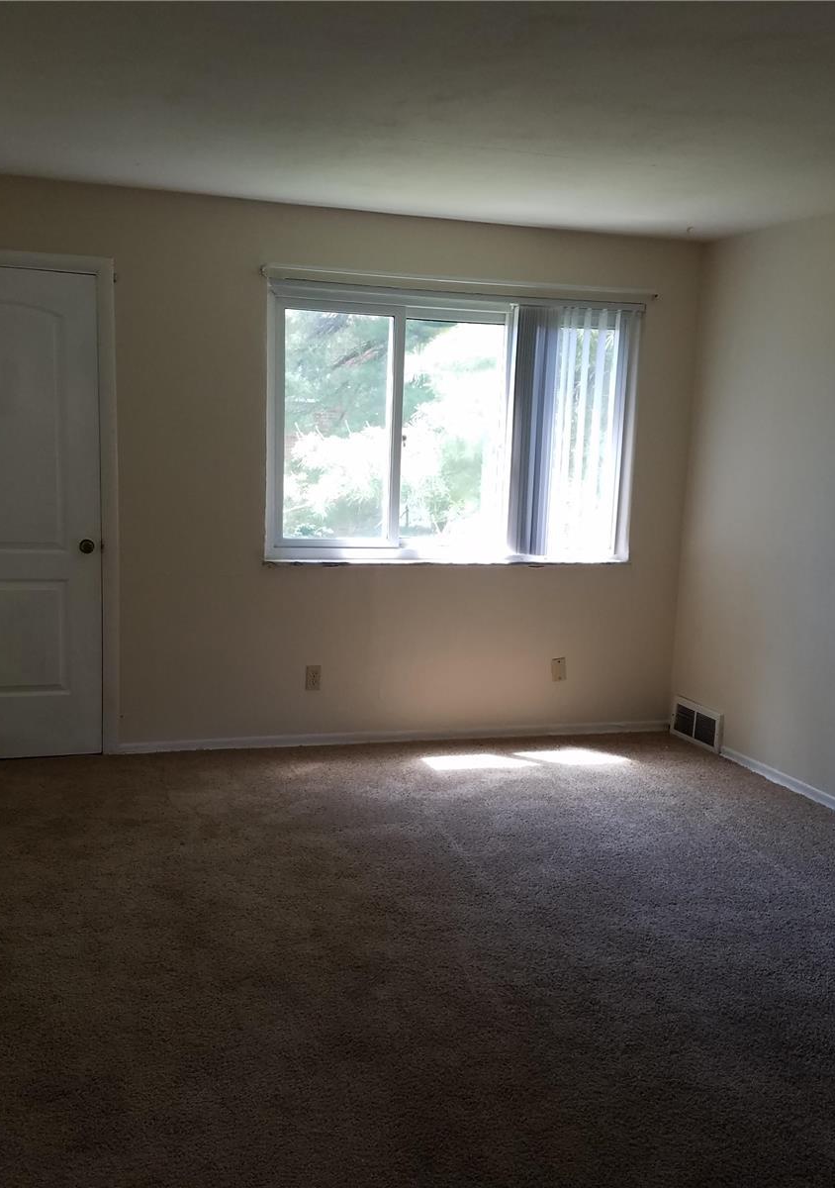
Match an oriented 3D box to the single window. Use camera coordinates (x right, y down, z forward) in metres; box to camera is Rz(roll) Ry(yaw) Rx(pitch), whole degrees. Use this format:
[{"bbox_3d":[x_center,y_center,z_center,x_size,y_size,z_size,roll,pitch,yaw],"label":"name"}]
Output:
[{"bbox_3d":[0.191,-0.767,5.564,1.845,1.235,0.100,-1,9,-19],"label":"single window"}]

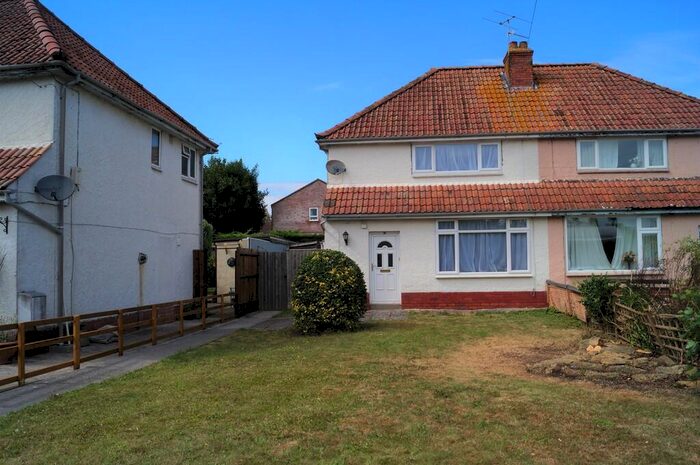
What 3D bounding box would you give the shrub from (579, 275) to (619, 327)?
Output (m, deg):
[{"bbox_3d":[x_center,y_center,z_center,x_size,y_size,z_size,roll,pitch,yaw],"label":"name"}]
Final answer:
[{"bbox_3d":[5.450,1.470,11.500,0.900,1.120,0.900,-1,-2,4],"label":"shrub"}]

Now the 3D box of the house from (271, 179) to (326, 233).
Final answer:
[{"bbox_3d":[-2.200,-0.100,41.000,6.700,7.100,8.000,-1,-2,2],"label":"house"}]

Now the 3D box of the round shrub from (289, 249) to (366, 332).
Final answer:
[{"bbox_3d":[-0.420,1.120,10.300,1.480,1.550,1.460,-1,-2,0],"label":"round shrub"}]

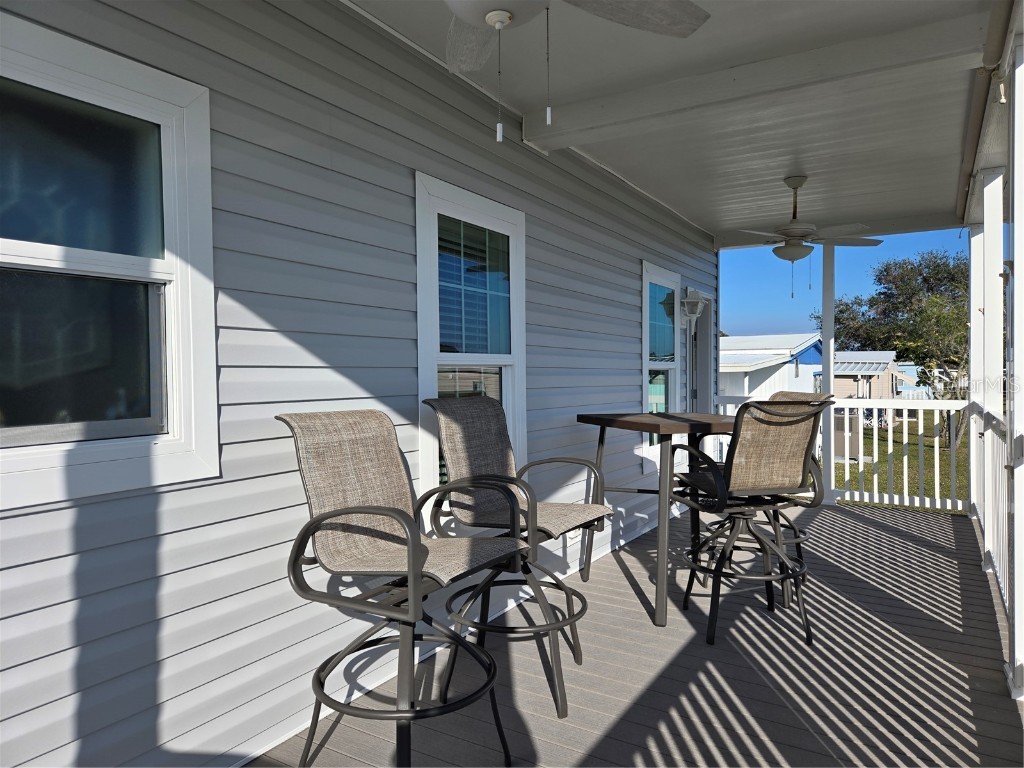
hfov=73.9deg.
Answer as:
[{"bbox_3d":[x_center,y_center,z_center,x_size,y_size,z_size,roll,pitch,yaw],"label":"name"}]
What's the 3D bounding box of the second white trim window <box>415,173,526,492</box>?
[{"bbox_3d":[-0.185,-0.099,3.577,0.090,1.781,0.996,0,1,31],"label":"second white trim window"}]

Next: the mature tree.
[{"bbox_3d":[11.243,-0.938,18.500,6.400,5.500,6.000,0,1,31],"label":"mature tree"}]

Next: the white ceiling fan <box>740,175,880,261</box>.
[{"bbox_3d":[2.092,-1.206,4.991,1.300,0.630,1.300,0,1,31],"label":"white ceiling fan"}]

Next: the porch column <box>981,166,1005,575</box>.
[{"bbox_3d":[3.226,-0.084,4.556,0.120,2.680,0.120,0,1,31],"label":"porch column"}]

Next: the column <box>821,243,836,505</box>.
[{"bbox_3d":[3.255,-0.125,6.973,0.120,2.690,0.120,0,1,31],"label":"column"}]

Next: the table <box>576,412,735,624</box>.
[{"bbox_3d":[0.997,0.743,4.145,0.890,1.078,0.950,-1,1,-19],"label":"table"}]

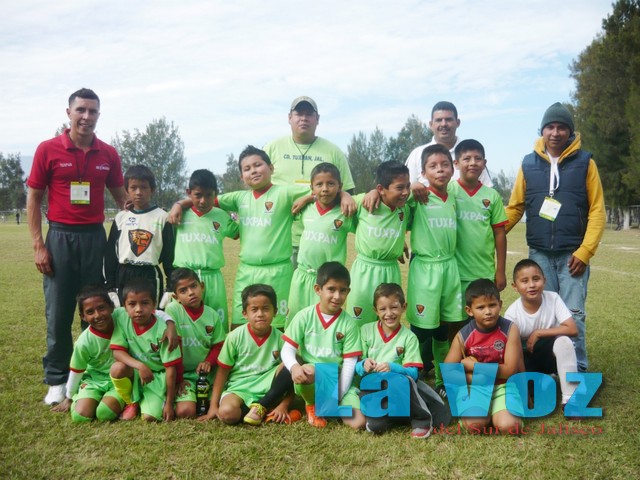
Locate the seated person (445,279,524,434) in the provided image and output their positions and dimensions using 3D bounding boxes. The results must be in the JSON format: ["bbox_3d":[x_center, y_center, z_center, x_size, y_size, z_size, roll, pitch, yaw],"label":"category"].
[{"bbox_3d":[0.819,0.534,3.020,0.420,0.700,0.520,0,2,12],"label":"seated person"}]

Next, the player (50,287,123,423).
[{"bbox_3d":[-1.228,0.569,3.294,0.450,0.670,0.500,-1,2,-18],"label":"player"}]

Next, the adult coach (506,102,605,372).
[{"bbox_3d":[1.418,0.005,3.720,0.620,1.700,0.340,1,3,23],"label":"adult coach"}]

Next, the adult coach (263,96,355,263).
[{"bbox_3d":[-0.095,-0.013,3.852,0.620,1.790,0.360,0,2,-2],"label":"adult coach"}]

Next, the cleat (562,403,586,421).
[{"bbox_3d":[1.268,0.841,3.040,0.090,0.085,0.220,1,2,13],"label":"cleat"}]

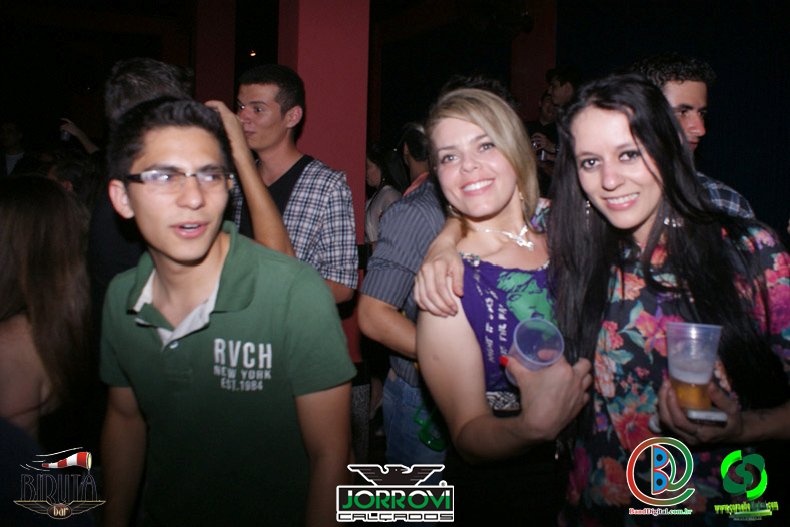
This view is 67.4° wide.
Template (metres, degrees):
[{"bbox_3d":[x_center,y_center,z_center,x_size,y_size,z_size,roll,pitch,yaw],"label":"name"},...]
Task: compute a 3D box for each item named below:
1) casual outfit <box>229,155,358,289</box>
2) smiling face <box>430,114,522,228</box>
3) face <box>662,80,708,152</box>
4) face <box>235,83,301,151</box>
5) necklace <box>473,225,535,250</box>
[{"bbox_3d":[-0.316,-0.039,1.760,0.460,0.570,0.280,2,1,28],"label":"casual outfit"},{"bbox_3d":[0.144,-0.165,1.050,0.145,0.190,0.130,-13,2,17],"label":"smiling face"},{"bbox_3d":[0.708,-0.357,1.480,0.150,0.200,0.140,1,1,-27],"label":"face"},{"bbox_3d":[-0.366,-0.419,1.700,0.150,0.200,0.140,2,2,43],"label":"face"},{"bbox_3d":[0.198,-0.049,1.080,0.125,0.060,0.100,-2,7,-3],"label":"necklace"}]

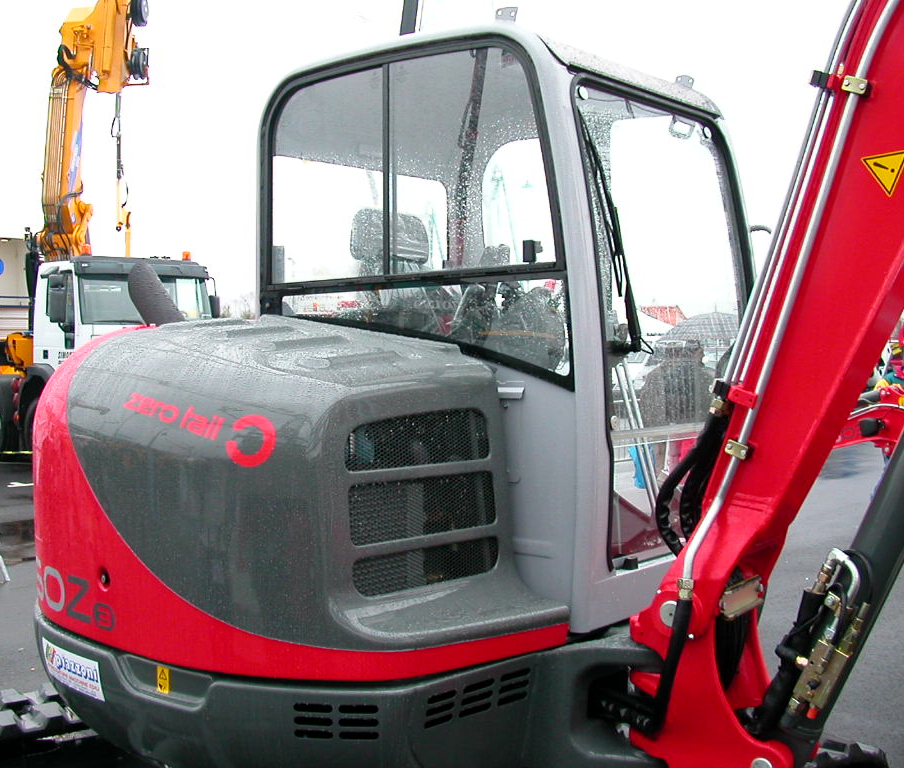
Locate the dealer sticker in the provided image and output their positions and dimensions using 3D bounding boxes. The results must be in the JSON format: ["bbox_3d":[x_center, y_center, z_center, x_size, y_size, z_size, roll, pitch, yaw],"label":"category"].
[{"bbox_3d":[-1.071,0.810,3.100,0.015,0.130,0.320,-18,13,-41],"label":"dealer sticker"}]

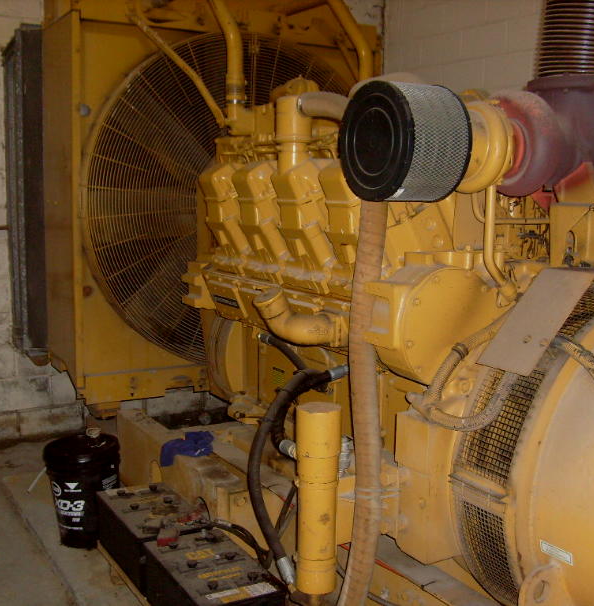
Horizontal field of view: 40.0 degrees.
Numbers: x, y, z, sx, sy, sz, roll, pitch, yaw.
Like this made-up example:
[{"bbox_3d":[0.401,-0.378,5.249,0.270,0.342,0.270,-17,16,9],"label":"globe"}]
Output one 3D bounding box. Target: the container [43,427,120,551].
[{"bbox_3d":[-0.908,0.799,3.526,0.312,0.410,0.312,0,10,16],"label":"container"}]

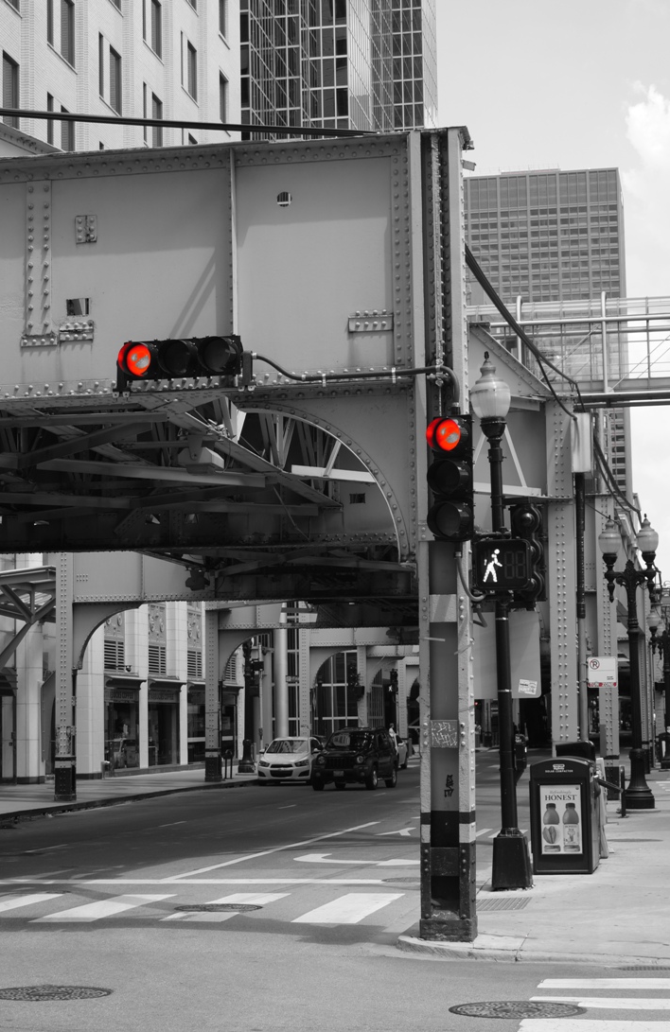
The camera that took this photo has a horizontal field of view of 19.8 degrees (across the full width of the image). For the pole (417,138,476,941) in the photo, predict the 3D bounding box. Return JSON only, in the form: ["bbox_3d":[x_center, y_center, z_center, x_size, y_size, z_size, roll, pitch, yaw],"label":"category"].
[{"bbox_3d":[0.937,0.074,16.301,0.430,6.840,0.470,-1,-7,10],"label":"pole"}]

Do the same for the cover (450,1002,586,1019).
[{"bbox_3d":[1.124,3.067,11.844,0.840,0.040,0.840,-2,-7,10],"label":"cover"}]

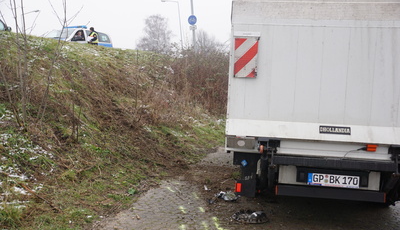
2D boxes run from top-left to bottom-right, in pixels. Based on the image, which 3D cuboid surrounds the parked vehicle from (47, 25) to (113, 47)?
[{"bbox_3d":[-5.750,-3.020,20.800,1.820,1.670,4.500,1,7,25],"label":"parked vehicle"}]

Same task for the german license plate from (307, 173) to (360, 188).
[{"bbox_3d":[1.395,0.687,4.860,0.520,0.120,0.020,2,7,7],"label":"german license plate"}]

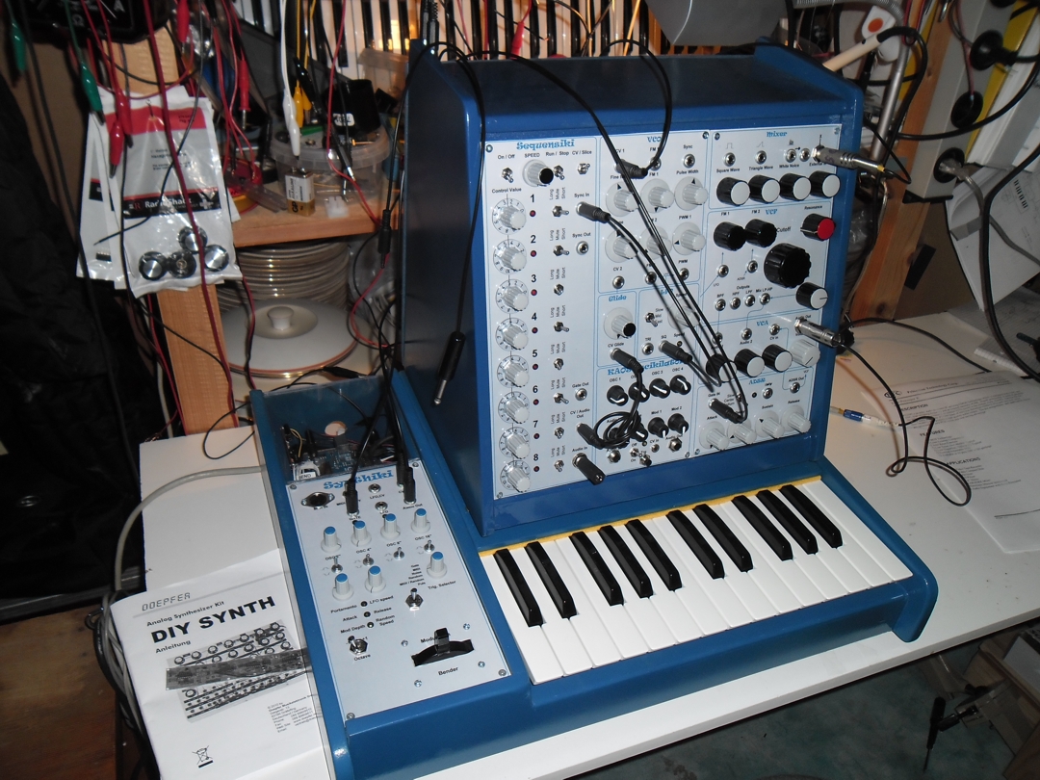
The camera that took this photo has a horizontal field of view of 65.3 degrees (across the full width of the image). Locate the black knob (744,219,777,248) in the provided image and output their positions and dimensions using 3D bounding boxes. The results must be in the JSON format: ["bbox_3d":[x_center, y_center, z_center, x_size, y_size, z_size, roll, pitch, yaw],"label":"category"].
[{"bbox_3d":[0.205,-0.132,0.688,0.021,0.021,0.017,-9,22,-19],"label":"black knob"}]

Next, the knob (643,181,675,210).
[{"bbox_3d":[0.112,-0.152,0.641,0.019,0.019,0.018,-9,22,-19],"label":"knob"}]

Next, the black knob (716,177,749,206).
[{"bbox_3d":[0.170,-0.157,0.642,0.019,0.019,0.018,-9,23,-20],"label":"black knob"}]

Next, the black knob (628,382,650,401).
[{"bbox_3d":[0.101,0.003,0.680,0.016,0.016,0.013,-9,21,-21],"label":"black knob"}]

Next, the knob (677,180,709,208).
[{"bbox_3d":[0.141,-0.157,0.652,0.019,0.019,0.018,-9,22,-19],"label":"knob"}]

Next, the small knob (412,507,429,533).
[{"bbox_3d":[-0.079,0.104,0.654,0.015,0.017,0.015,4,36,-3],"label":"small knob"}]

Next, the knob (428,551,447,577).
[{"bbox_3d":[-0.065,0.136,0.637,0.016,0.017,0.016,5,36,-3],"label":"knob"}]

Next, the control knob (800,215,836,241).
[{"bbox_3d":[0.258,-0.139,0.698,0.022,0.022,0.017,-9,21,-21],"label":"control knob"}]

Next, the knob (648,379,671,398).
[{"bbox_3d":[0.119,0.001,0.679,0.017,0.017,0.011,-9,23,-20],"label":"knob"}]

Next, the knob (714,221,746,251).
[{"bbox_3d":[0.176,-0.127,0.676,0.021,0.021,0.017,-9,22,-19],"label":"knob"}]

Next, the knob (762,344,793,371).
[{"bbox_3d":[0.235,-0.028,0.738,0.022,0.022,0.017,-9,22,-20],"label":"knob"}]

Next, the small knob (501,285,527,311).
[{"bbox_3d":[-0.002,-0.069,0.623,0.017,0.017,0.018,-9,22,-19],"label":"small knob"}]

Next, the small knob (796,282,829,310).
[{"bbox_3d":[0.254,-0.081,0.705,0.019,0.019,0.018,-9,23,-20],"label":"small knob"}]

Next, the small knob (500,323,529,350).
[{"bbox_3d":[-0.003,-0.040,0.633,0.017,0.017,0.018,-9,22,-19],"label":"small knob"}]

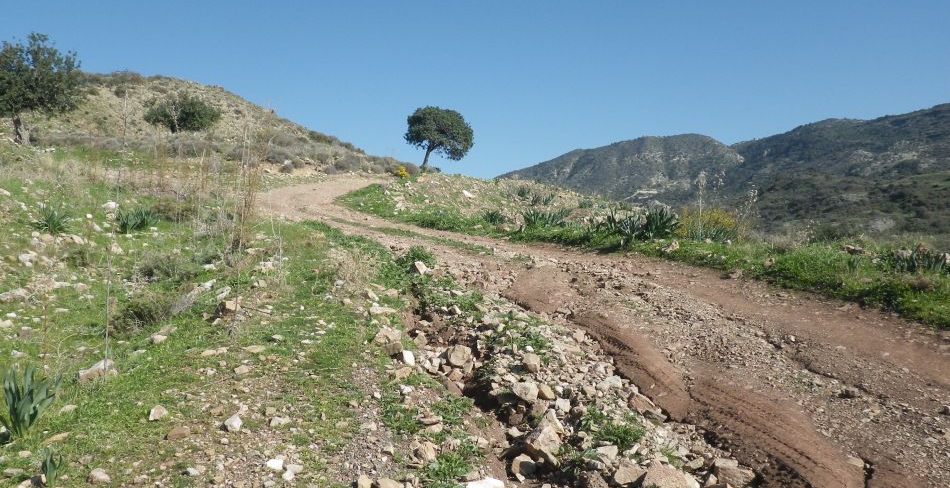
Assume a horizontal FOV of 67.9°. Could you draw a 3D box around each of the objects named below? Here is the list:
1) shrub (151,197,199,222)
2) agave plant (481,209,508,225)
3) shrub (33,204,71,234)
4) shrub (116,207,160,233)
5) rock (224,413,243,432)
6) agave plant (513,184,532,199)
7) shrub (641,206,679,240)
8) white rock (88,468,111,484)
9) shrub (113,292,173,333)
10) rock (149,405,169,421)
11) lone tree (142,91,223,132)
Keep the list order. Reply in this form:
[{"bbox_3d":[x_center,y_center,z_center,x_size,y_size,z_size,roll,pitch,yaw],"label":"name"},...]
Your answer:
[{"bbox_3d":[-5.540,-0.636,13.000,0.885,0.442,0.708,0,-2,0],"label":"shrub"},{"bbox_3d":[0.433,-0.620,16.500,0.608,0.374,0.548,0,-2,0],"label":"agave plant"},{"bbox_3d":[-6.786,-0.409,11.300,0.609,0.481,0.548,0,-2,0],"label":"shrub"},{"bbox_3d":[-6.203,-0.433,13.000,0.800,0.480,0.650,-1,1,-26],"label":"shrub"},{"bbox_3d":[-1.561,1.155,4.550,0.120,0.105,0.100,0,1,-19],"label":"rock"},{"bbox_3d":[1.549,-1.680,23.000,0.640,0.460,0.600,0,1,4],"label":"agave plant"},{"bbox_3d":[3.480,-0.387,13.300,0.700,0.600,0.680,0,1,15],"label":"shrub"},{"bbox_3d":[-2.021,1.250,3.800,0.115,0.075,0.095,-1,1,-28],"label":"white rock"},{"bbox_3d":[-2.867,0.597,6.100,0.502,0.355,0.426,0,-2,0],"label":"shrub"},{"bbox_3d":[-2.132,1.142,4.750,0.120,0.090,0.100,-1,1,-24],"label":"rock"},{"bbox_3d":[-19.461,-8.731,47.000,4.732,2.866,4.259,0,-2,0],"label":"lone tree"}]

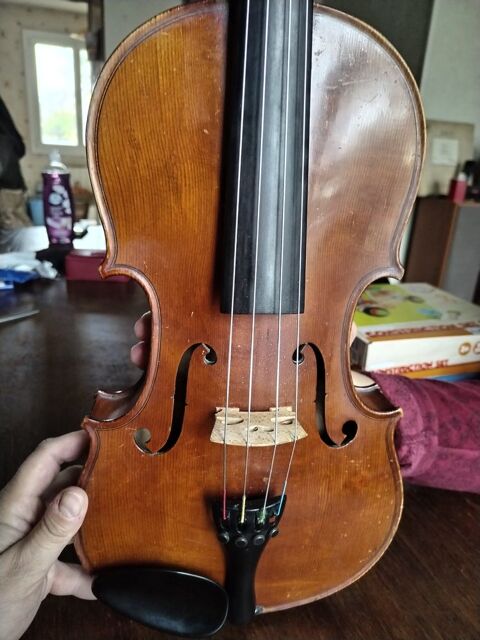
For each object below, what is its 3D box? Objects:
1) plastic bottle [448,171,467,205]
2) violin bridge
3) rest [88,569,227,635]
[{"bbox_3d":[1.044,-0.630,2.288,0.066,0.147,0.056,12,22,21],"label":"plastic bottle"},{"bbox_3d":[0.008,0.054,0.244,0.047,0.005,0.036,0,18,-6],"label":"violin bridge"},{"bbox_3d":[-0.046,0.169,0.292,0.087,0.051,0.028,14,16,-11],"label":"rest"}]

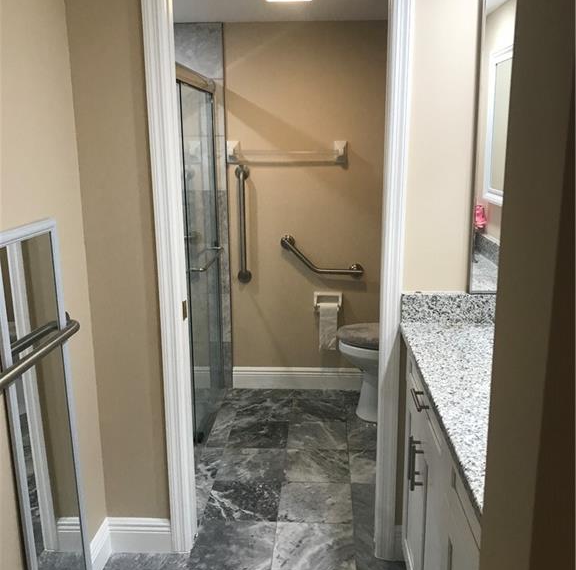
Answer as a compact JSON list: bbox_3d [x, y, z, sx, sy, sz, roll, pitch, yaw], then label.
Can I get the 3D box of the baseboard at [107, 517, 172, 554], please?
[{"bbox_3d":[-0.548,0.930,2.312,0.242,0.138,0.018,0,13,3],"label":"baseboard"}]

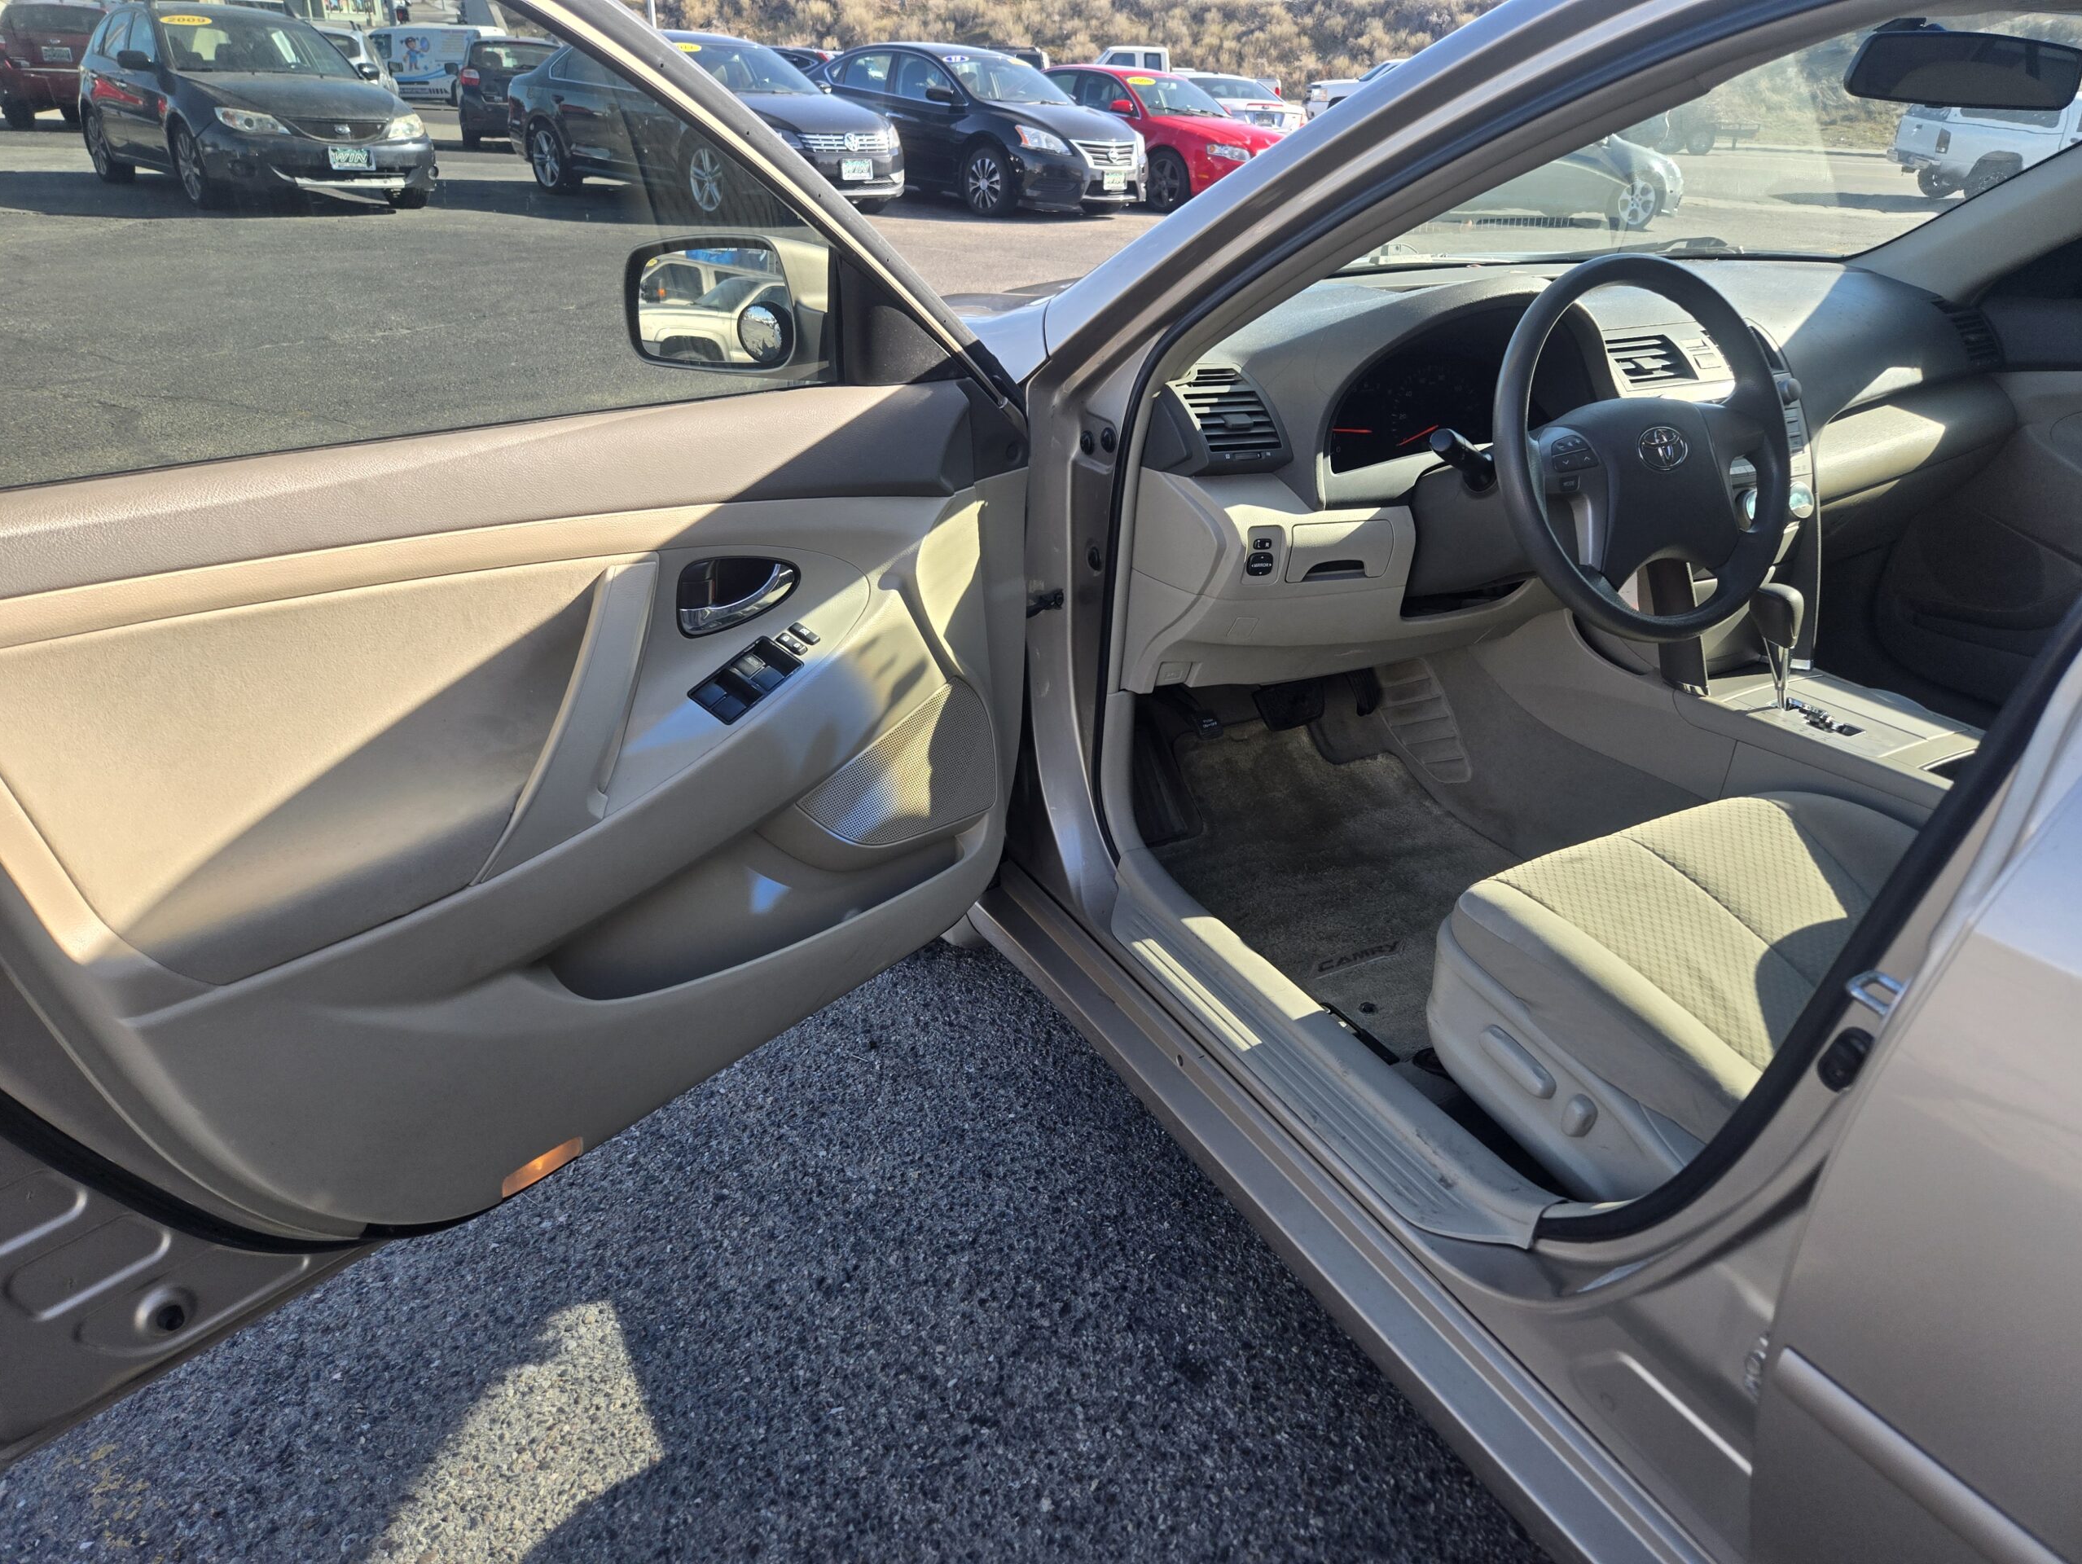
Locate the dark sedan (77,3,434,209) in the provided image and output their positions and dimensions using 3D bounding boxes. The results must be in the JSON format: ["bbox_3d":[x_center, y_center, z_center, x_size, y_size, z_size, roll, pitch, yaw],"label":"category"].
[{"bbox_3d":[-6.850,-5.819,11.848,1.780,1.475,4.415,-23,36,-40],"label":"dark sedan"}]

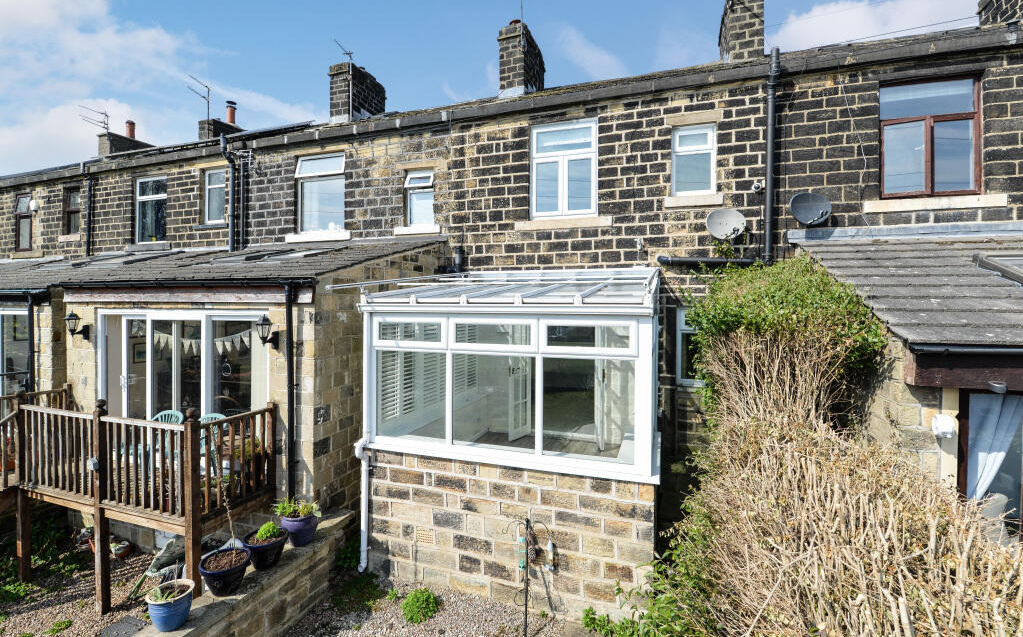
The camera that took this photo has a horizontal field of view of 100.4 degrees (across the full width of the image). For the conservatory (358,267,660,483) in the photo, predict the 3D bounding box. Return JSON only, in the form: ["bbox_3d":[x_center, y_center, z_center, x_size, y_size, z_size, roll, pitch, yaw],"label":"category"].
[{"bbox_3d":[0.273,0.290,5.402,2.960,2.090,3.140,1,1,17],"label":"conservatory"}]

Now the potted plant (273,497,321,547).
[{"bbox_3d":[-2.160,2.079,4.351,0.404,0.434,0.385,1,2,17],"label":"potted plant"}]

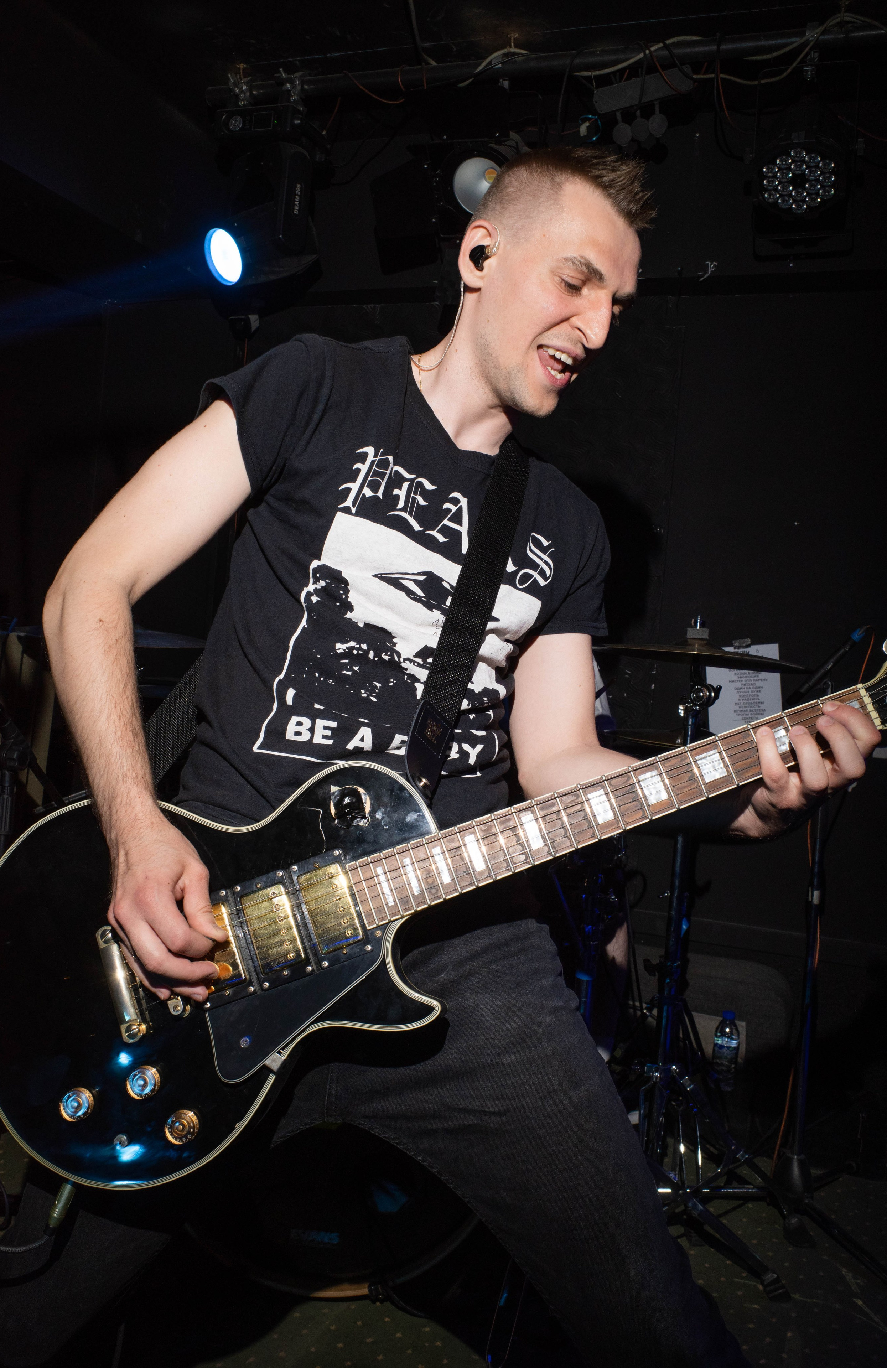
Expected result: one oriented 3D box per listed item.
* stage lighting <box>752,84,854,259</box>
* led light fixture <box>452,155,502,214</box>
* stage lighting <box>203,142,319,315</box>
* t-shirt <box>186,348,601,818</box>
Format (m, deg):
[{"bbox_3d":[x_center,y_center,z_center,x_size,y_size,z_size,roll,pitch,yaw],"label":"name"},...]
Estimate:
[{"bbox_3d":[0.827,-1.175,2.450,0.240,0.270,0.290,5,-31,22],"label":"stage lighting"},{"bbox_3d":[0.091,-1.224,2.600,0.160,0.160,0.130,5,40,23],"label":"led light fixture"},{"bbox_3d":[-0.472,-1.185,2.780,0.300,0.380,0.270,-14,13,-36],"label":"stage lighting"},{"bbox_3d":[-0.067,-0.073,1.080,0.450,0.570,0.260,14,4,-24],"label":"t-shirt"}]

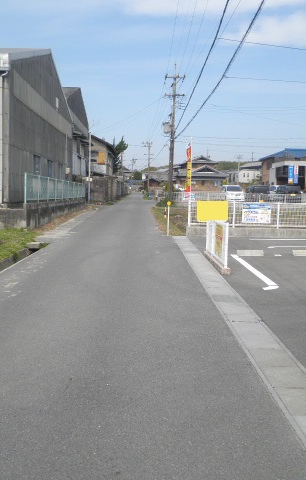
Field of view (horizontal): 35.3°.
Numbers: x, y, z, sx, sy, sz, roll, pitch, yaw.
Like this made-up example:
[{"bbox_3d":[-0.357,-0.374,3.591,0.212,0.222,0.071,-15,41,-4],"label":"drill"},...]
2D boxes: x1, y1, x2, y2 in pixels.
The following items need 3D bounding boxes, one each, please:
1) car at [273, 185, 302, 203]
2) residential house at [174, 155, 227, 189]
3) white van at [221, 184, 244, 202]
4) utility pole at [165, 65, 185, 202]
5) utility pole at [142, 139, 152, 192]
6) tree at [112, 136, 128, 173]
[{"bbox_3d":[12.250,-4.102,43.800,1.480,1.680,3.400,1,6,3],"label":"car"},{"bbox_3d":[7.905,-10.601,80.000,9.000,7.000,8.500,1,6,1],"label":"residential house"},{"bbox_3d":[7.750,-4.486,46.800,1.680,1.630,4.300,1,6,2],"label":"white van"},{"bbox_3d":[1.864,-9.503,43.700,1.750,12.500,0.800,1,6,0],"label":"utility pole"},{"bbox_3d":[-1.340,-13.659,92.000,1.700,10.600,0.600,1,6,0],"label":"utility pole"},{"bbox_3d":[-5.492,-12.243,80.000,2.700,9.800,2.600,1,6,0],"label":"tree"}]

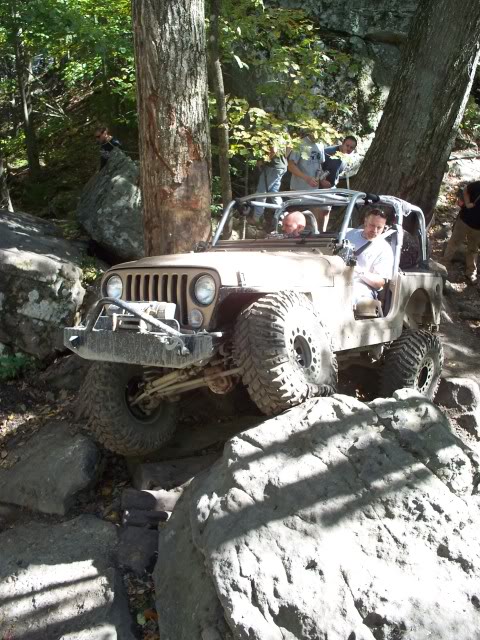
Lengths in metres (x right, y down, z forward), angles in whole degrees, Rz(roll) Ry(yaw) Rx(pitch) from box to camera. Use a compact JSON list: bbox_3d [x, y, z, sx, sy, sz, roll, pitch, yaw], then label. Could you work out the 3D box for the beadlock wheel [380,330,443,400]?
[{"bbox_3d":[1.650,0.504,6.465,0.330,0.890,0.890,18,17,37],"label":"beadlock wheel"}]

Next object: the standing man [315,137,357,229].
[{"bbox_3d":[1.392,-1.931,9.700,0.550,1.650,0.500,-2,7,-6],"label":"standing man"}]

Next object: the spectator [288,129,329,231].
[{"bbox_3d":[0.988,-1.897,9.600,0.550,1.750,0.450,-4,7,-21],"label":"spectator"}]

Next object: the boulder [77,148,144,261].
[{"bbox_3d":[-1.501,-1.475,8.500,1.100,1.400,1.150,-2,7,-11],"label":"boulder"}]

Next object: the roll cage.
[{"bbox_3d":[0.789,-0.814,6.349,1.300,0.750,1.750,3,7,38],"label":"roll cage"}]

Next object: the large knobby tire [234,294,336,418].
[{"bbox_3d":[0.297,0.248,4.524,0.330,0.890,0.890,-20,-4,31],"label":"large knobby tire"}]

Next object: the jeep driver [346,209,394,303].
[{"bbox_3d":[1.032,-0.455,5.859,0.600,1.100,0.900,4,9,38],"label":"jeep driver"}]

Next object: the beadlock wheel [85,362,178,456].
[{"bbox_3d":[-0.895,0.697,5.407,0.330,0.890,0.890,-21,-6,35],"label":"beadlock wheel"}]

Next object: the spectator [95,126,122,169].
[{"bbox_3d":[-1.991,-2.066,10.000,0.450,1.650,0.500,-5,8,-31],"label":"spectator"}]

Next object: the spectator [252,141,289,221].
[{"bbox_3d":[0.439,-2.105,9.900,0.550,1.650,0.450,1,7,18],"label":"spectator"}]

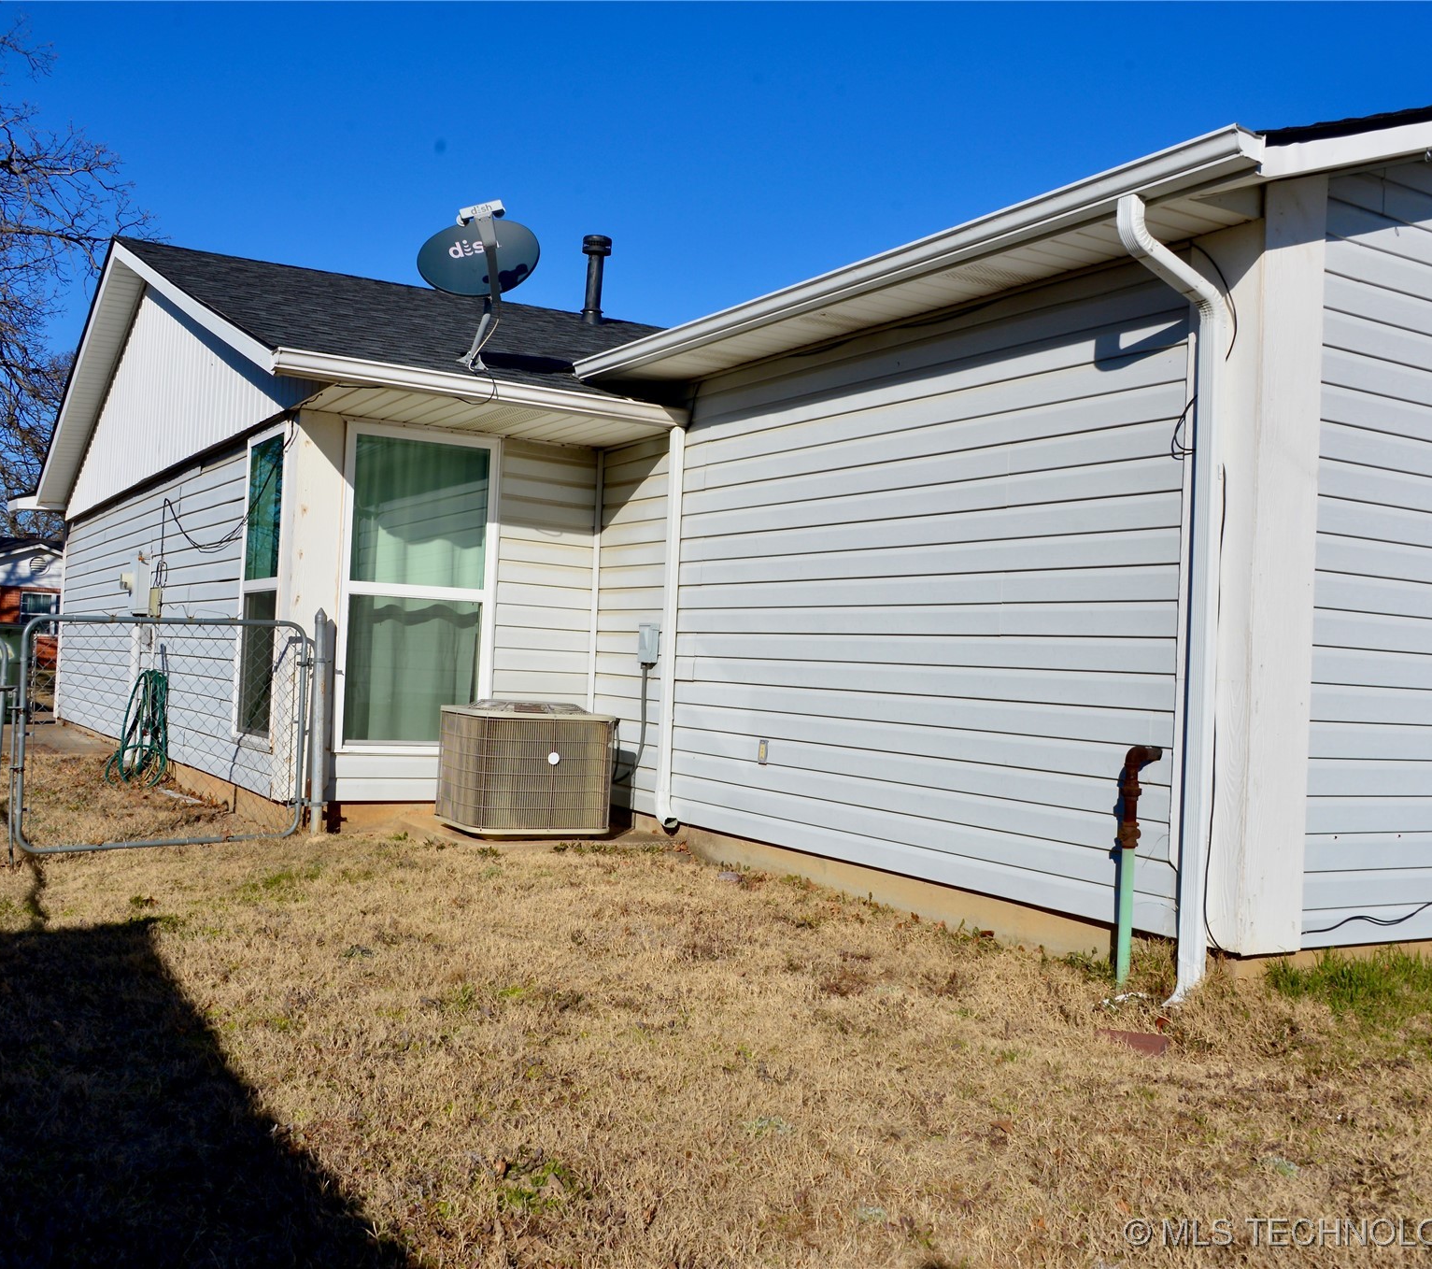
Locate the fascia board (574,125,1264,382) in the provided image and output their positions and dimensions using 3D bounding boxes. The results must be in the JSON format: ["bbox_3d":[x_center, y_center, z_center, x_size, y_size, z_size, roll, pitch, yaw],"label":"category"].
[{"bbox_3d":[0.413,-1.456,6.347,0.125,0.125,4.555,4,-2,-31],"label":"fascia board"}]

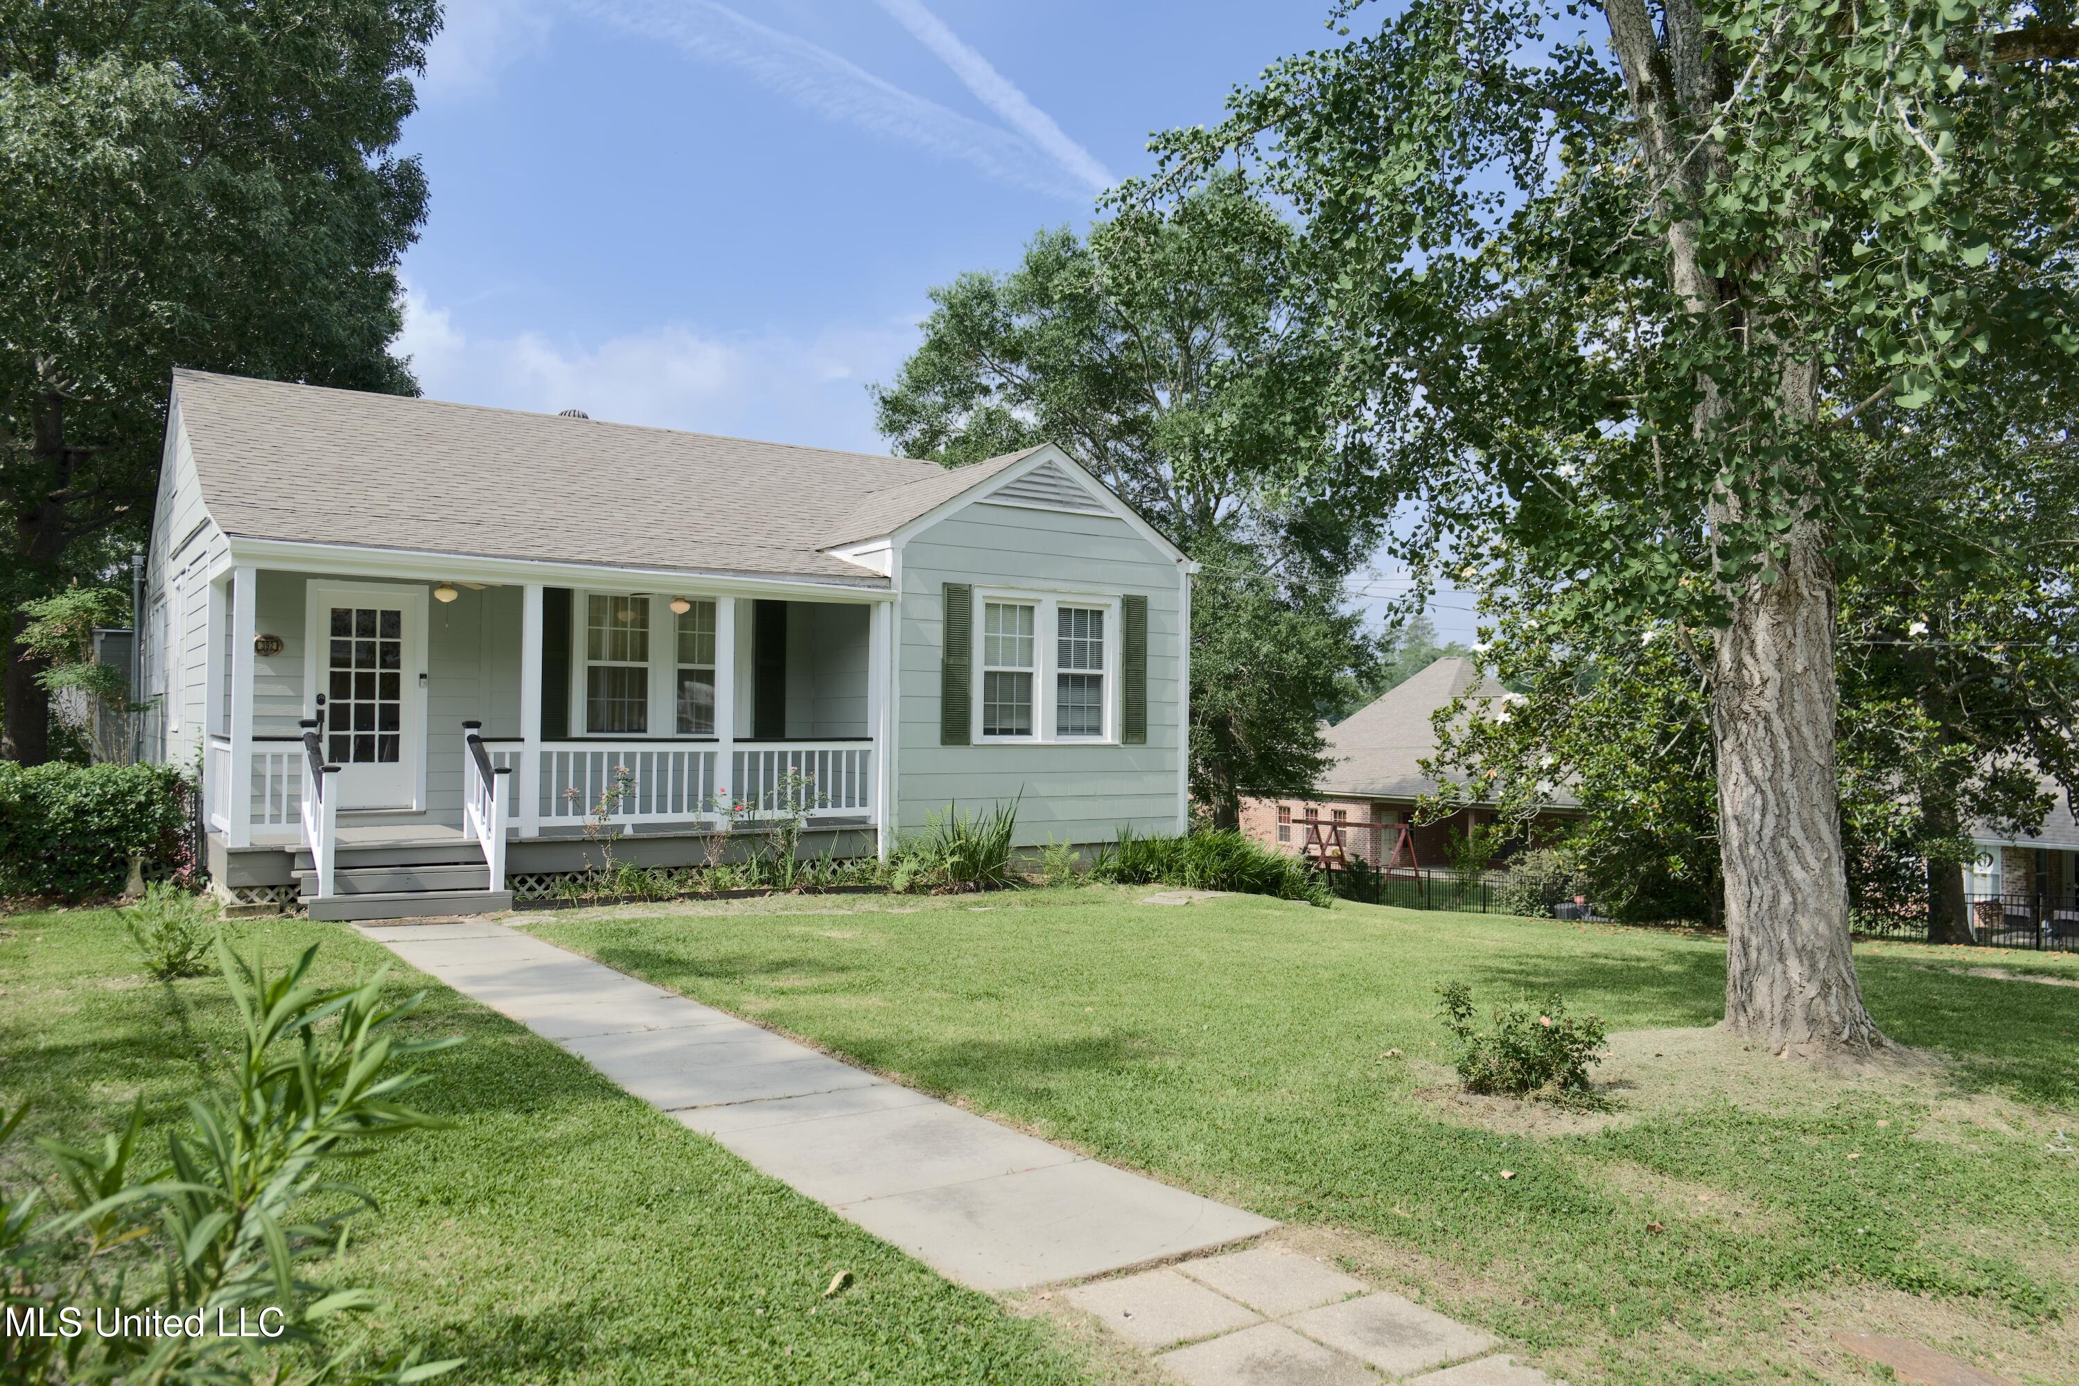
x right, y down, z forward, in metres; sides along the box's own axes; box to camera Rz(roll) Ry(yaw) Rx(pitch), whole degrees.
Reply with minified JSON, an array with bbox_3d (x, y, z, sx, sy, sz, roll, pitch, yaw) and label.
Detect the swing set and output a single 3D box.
[{"bbox_3d":[9.930,5.105,44.913,1.900,2.200,4.400,2,-1,-43],"label":"swing set"}]

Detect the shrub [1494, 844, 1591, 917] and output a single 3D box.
[{"bbox_3d":[13.437,5.076,38.713,2.500,1.950,2.200,1,-1,0],"label":"shrub"}]

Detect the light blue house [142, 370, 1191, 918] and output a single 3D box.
[{"bbox_3d":[-5.127,-0.770,18.443,10.250,5.640,10.770,1,-1,-35],"label":"light blue house"}]

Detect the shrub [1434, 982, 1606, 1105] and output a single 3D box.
[{"bbox_3d":[1.913,1.346,5.713,0.660,0.470,0.580,1,-1,0],"label":"shrub"}]

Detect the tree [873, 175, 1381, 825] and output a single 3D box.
[{"bbox_3d":[2.380,-4.104,35.085,12.800,17.200,12.300,1,-1,0],"label":"tree"}]

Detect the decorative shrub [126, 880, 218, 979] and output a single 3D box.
[{"bbox_3d":[-5.180,1.398,8.624,0.540,0.560,0.500,1,-1,0],"label":"decorative shrub"}]

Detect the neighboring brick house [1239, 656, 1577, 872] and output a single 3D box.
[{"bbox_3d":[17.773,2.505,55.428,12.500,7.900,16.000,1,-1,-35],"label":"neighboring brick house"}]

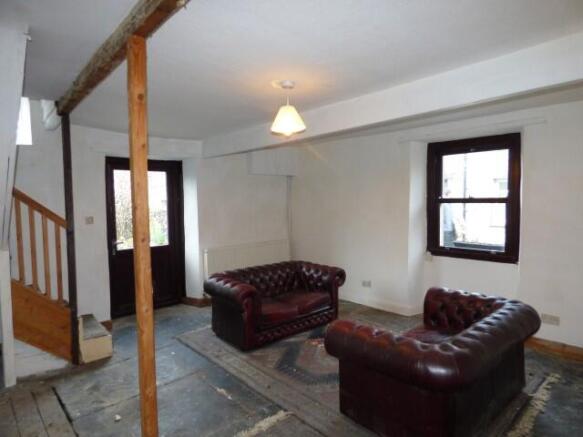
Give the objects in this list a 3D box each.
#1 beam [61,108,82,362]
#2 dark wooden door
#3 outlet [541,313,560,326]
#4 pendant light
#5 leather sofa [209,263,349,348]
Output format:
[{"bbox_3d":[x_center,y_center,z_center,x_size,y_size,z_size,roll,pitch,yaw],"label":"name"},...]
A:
[{"bbox_3d":[-2.087,0.223,3.167,0.065,2.330,0.065,3,4,44],"label":"beam"},{"bbox_3d":[-2.057,0.228,4.846,0.100,2.132,1.108,2,4,41],"label":"dark wooden door"},{"bbox_3d":[2.603,1.008,3.371,0.146,0.088,0.012,3,4,44],"label":"outlet"},{"bbox_3d":[-0.021,-0.815,2.521,0.255,0.375,0.255,0,3,0],"label":"pendant light"},{"bbox_3d":[-0.213,0.966,4.216,1.610,0.700,0.870,-3,4,-38],"label":"leather sofa"}]

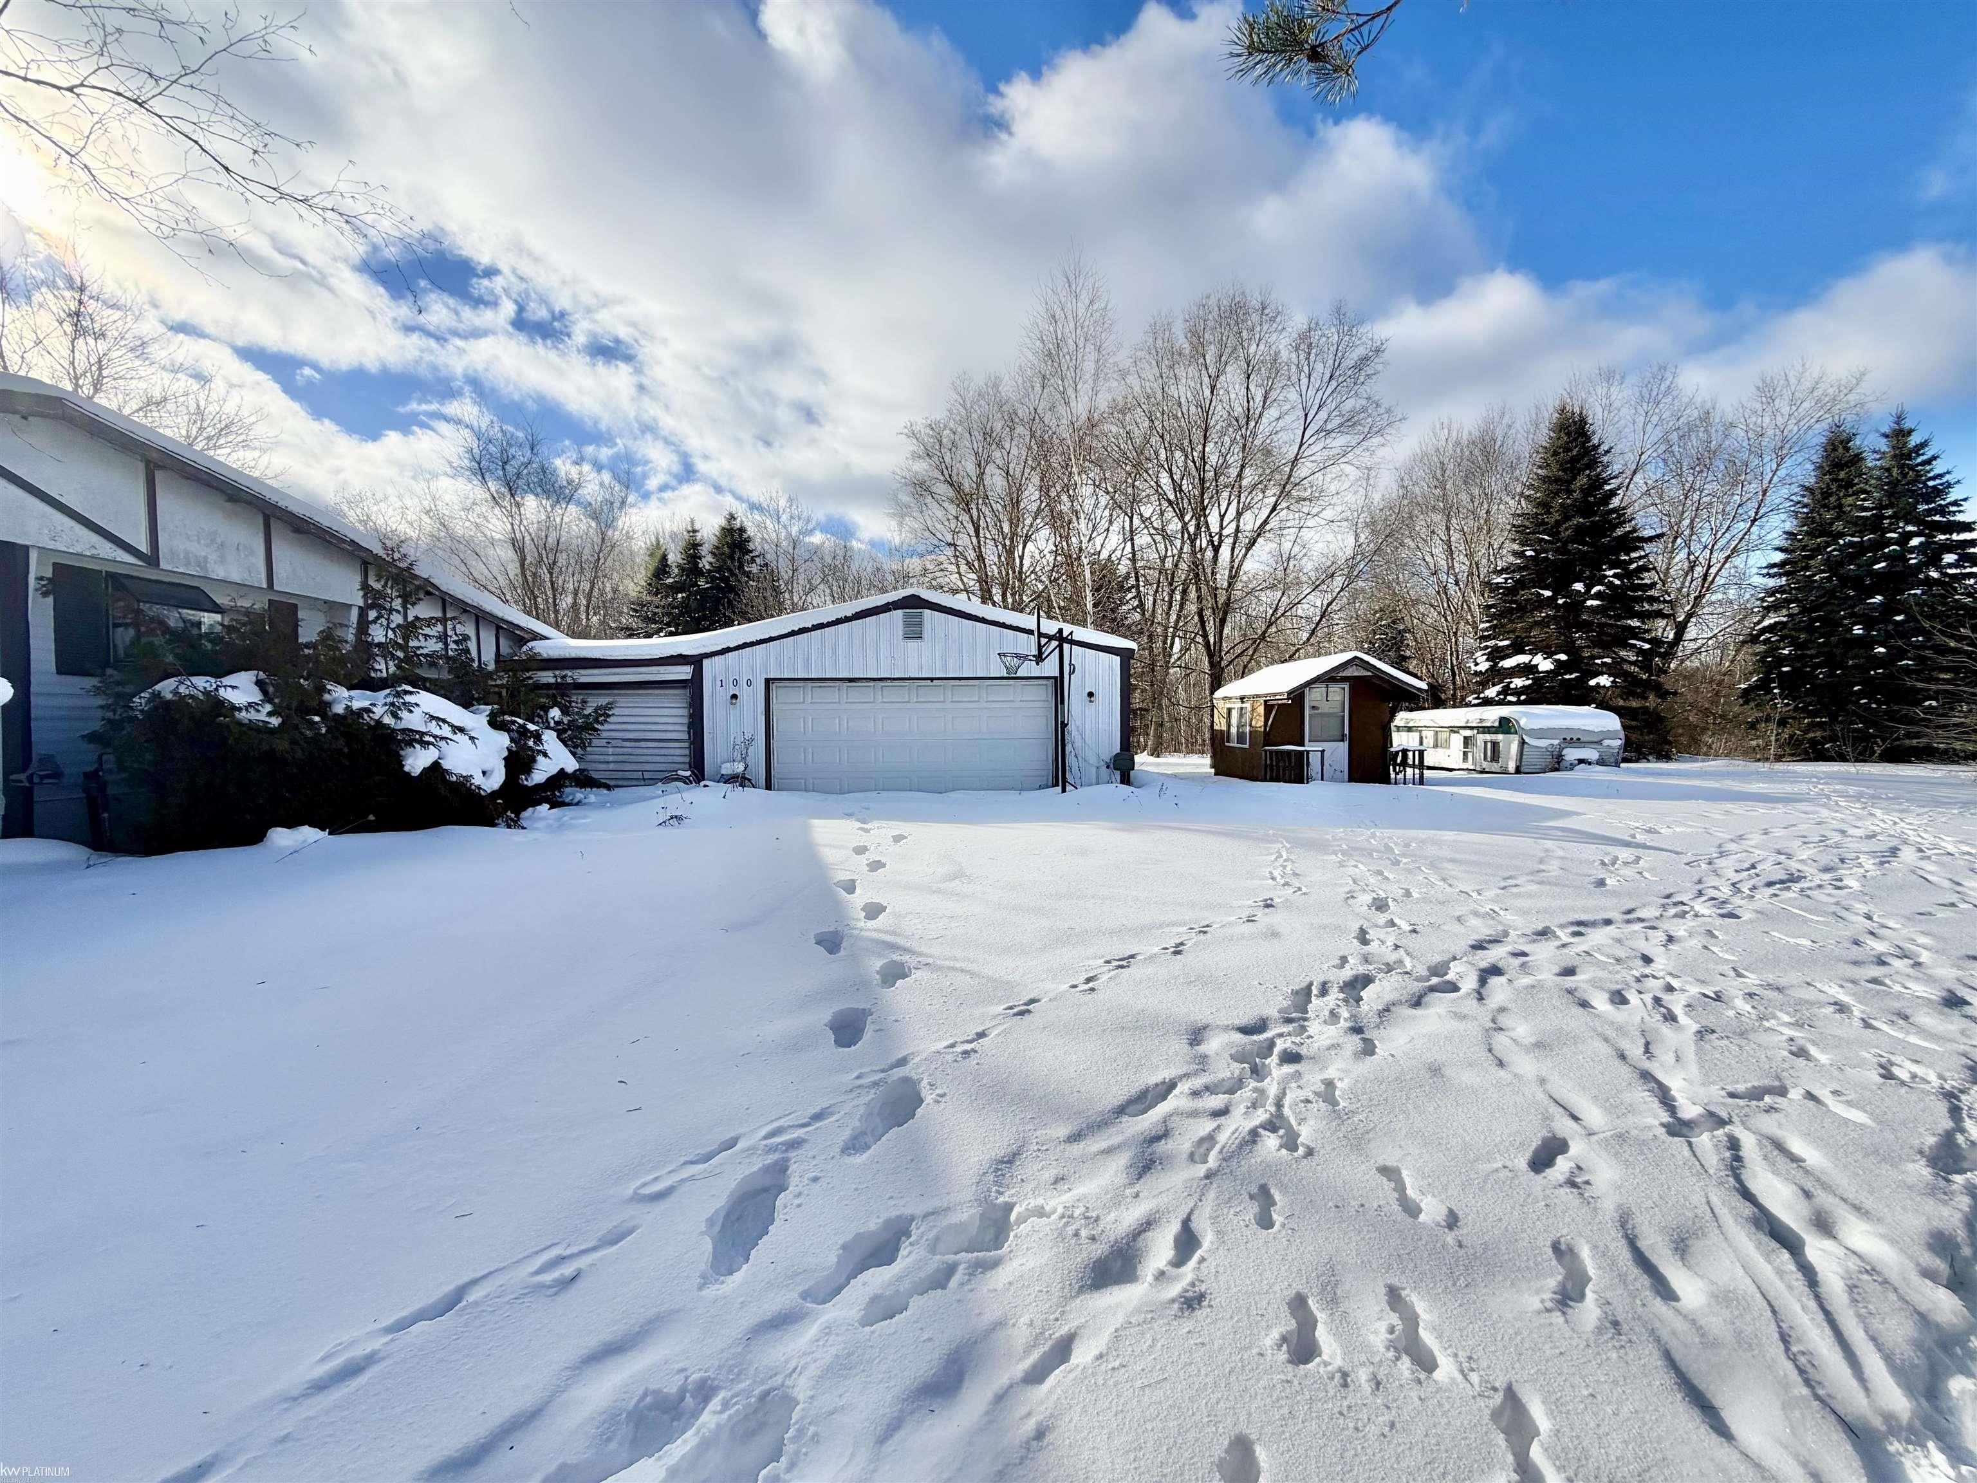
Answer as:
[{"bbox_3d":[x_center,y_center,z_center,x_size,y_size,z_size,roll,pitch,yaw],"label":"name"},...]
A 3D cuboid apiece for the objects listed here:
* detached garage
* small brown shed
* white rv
[{"bbox_3d":[-2.770,-0.878,17.082,10.500,3.600,7.000,0,2,0],"label":"detached garage"},{"bbox_3d":[6.540,-0.403,16.195,2.750,2.550,3.400,0,2,-7],"label":"small brown shed"},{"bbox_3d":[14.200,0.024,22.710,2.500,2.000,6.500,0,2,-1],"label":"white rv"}]

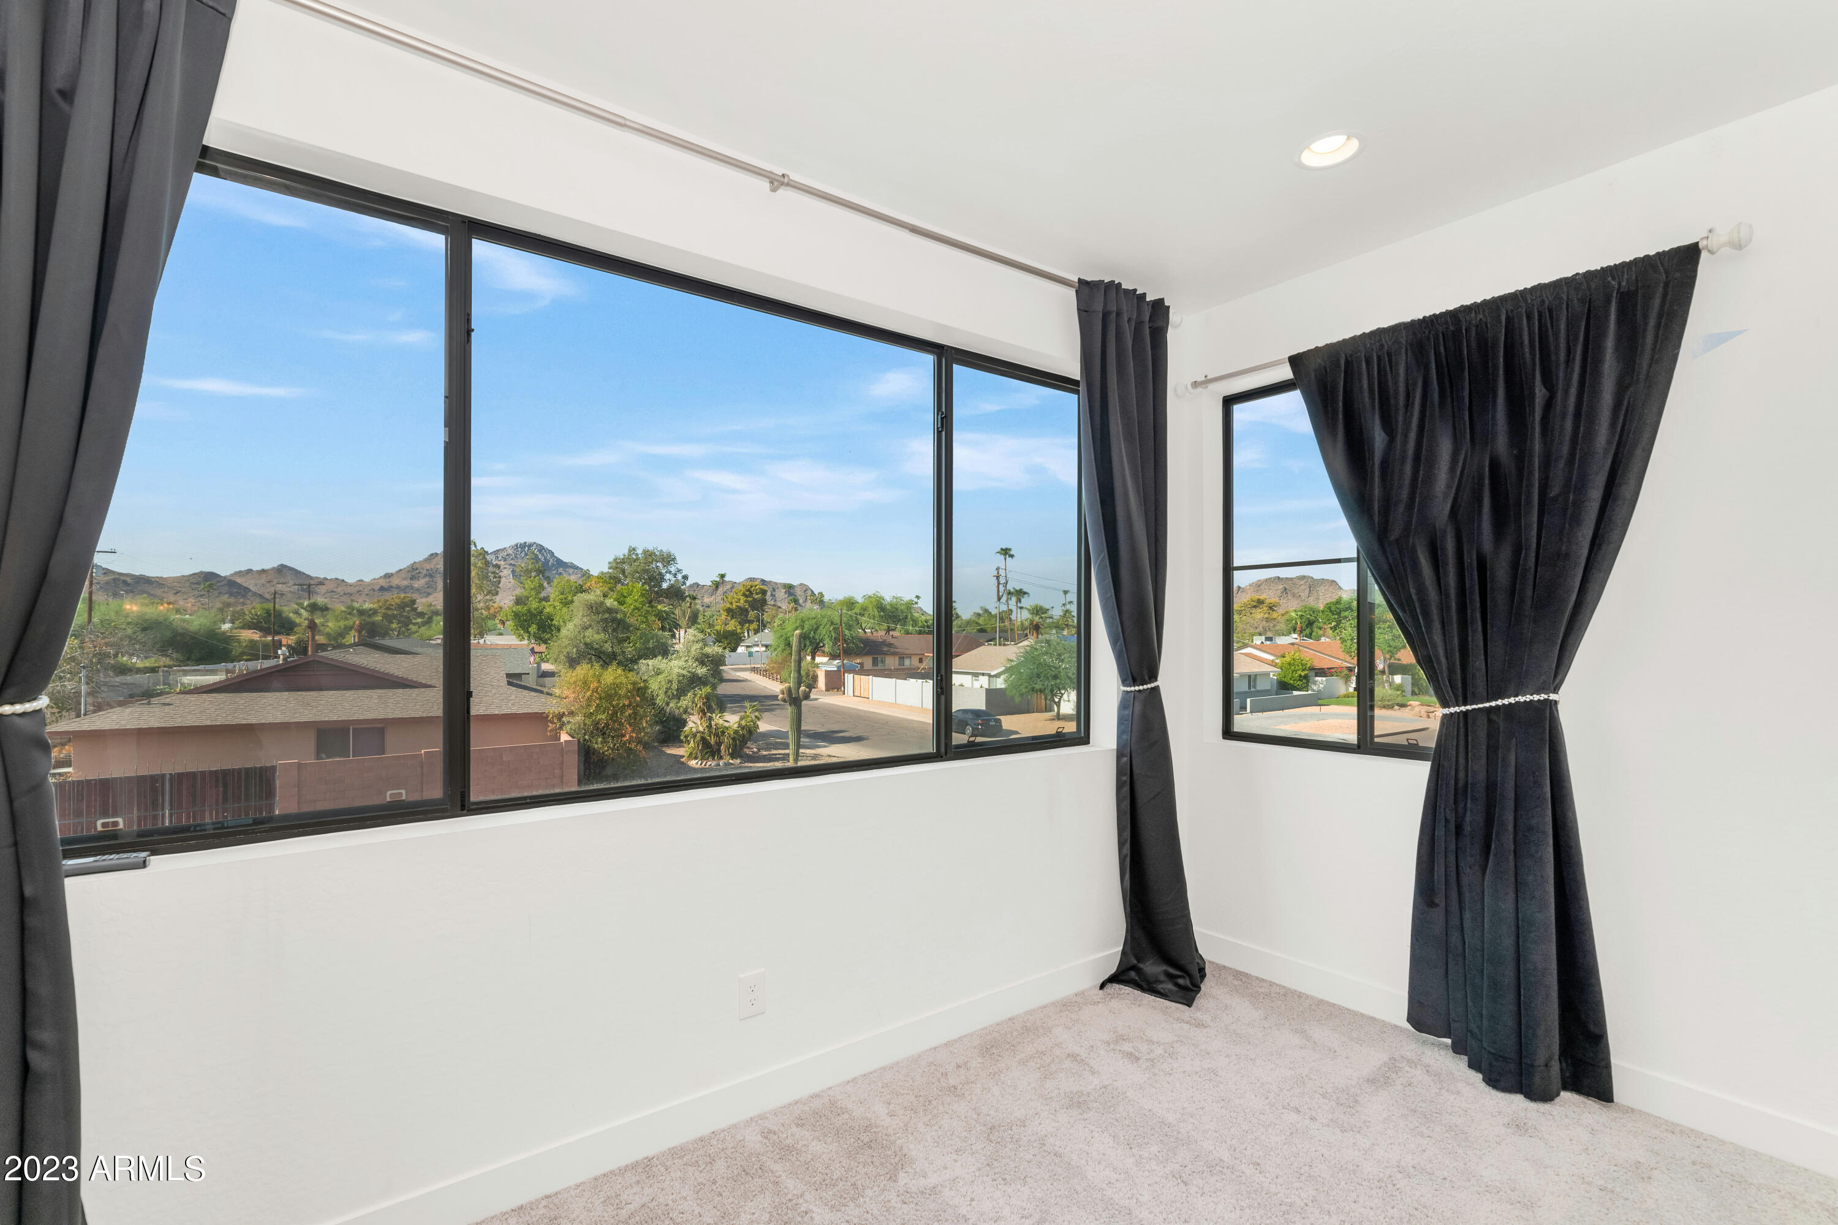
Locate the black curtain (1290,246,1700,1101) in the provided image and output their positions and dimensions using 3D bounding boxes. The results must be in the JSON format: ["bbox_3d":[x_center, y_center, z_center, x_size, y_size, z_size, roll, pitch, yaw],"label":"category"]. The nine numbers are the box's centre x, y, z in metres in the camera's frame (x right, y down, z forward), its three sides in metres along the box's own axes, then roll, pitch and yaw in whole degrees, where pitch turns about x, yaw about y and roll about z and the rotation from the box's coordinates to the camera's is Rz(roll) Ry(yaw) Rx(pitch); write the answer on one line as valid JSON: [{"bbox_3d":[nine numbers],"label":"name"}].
[{"bbox_3d":[1.555,0.205,2.317,0.150,2.165,1.015,1,-2,-37],"label":"black curtain"}]

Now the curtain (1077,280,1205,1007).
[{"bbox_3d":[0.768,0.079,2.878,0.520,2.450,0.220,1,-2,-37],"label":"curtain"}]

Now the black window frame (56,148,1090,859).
[{"bbox_3d":[-0.485,-0.206,2.272,2.800,1.370,0.080,1,-2,-37],"label":"black window frame"}]

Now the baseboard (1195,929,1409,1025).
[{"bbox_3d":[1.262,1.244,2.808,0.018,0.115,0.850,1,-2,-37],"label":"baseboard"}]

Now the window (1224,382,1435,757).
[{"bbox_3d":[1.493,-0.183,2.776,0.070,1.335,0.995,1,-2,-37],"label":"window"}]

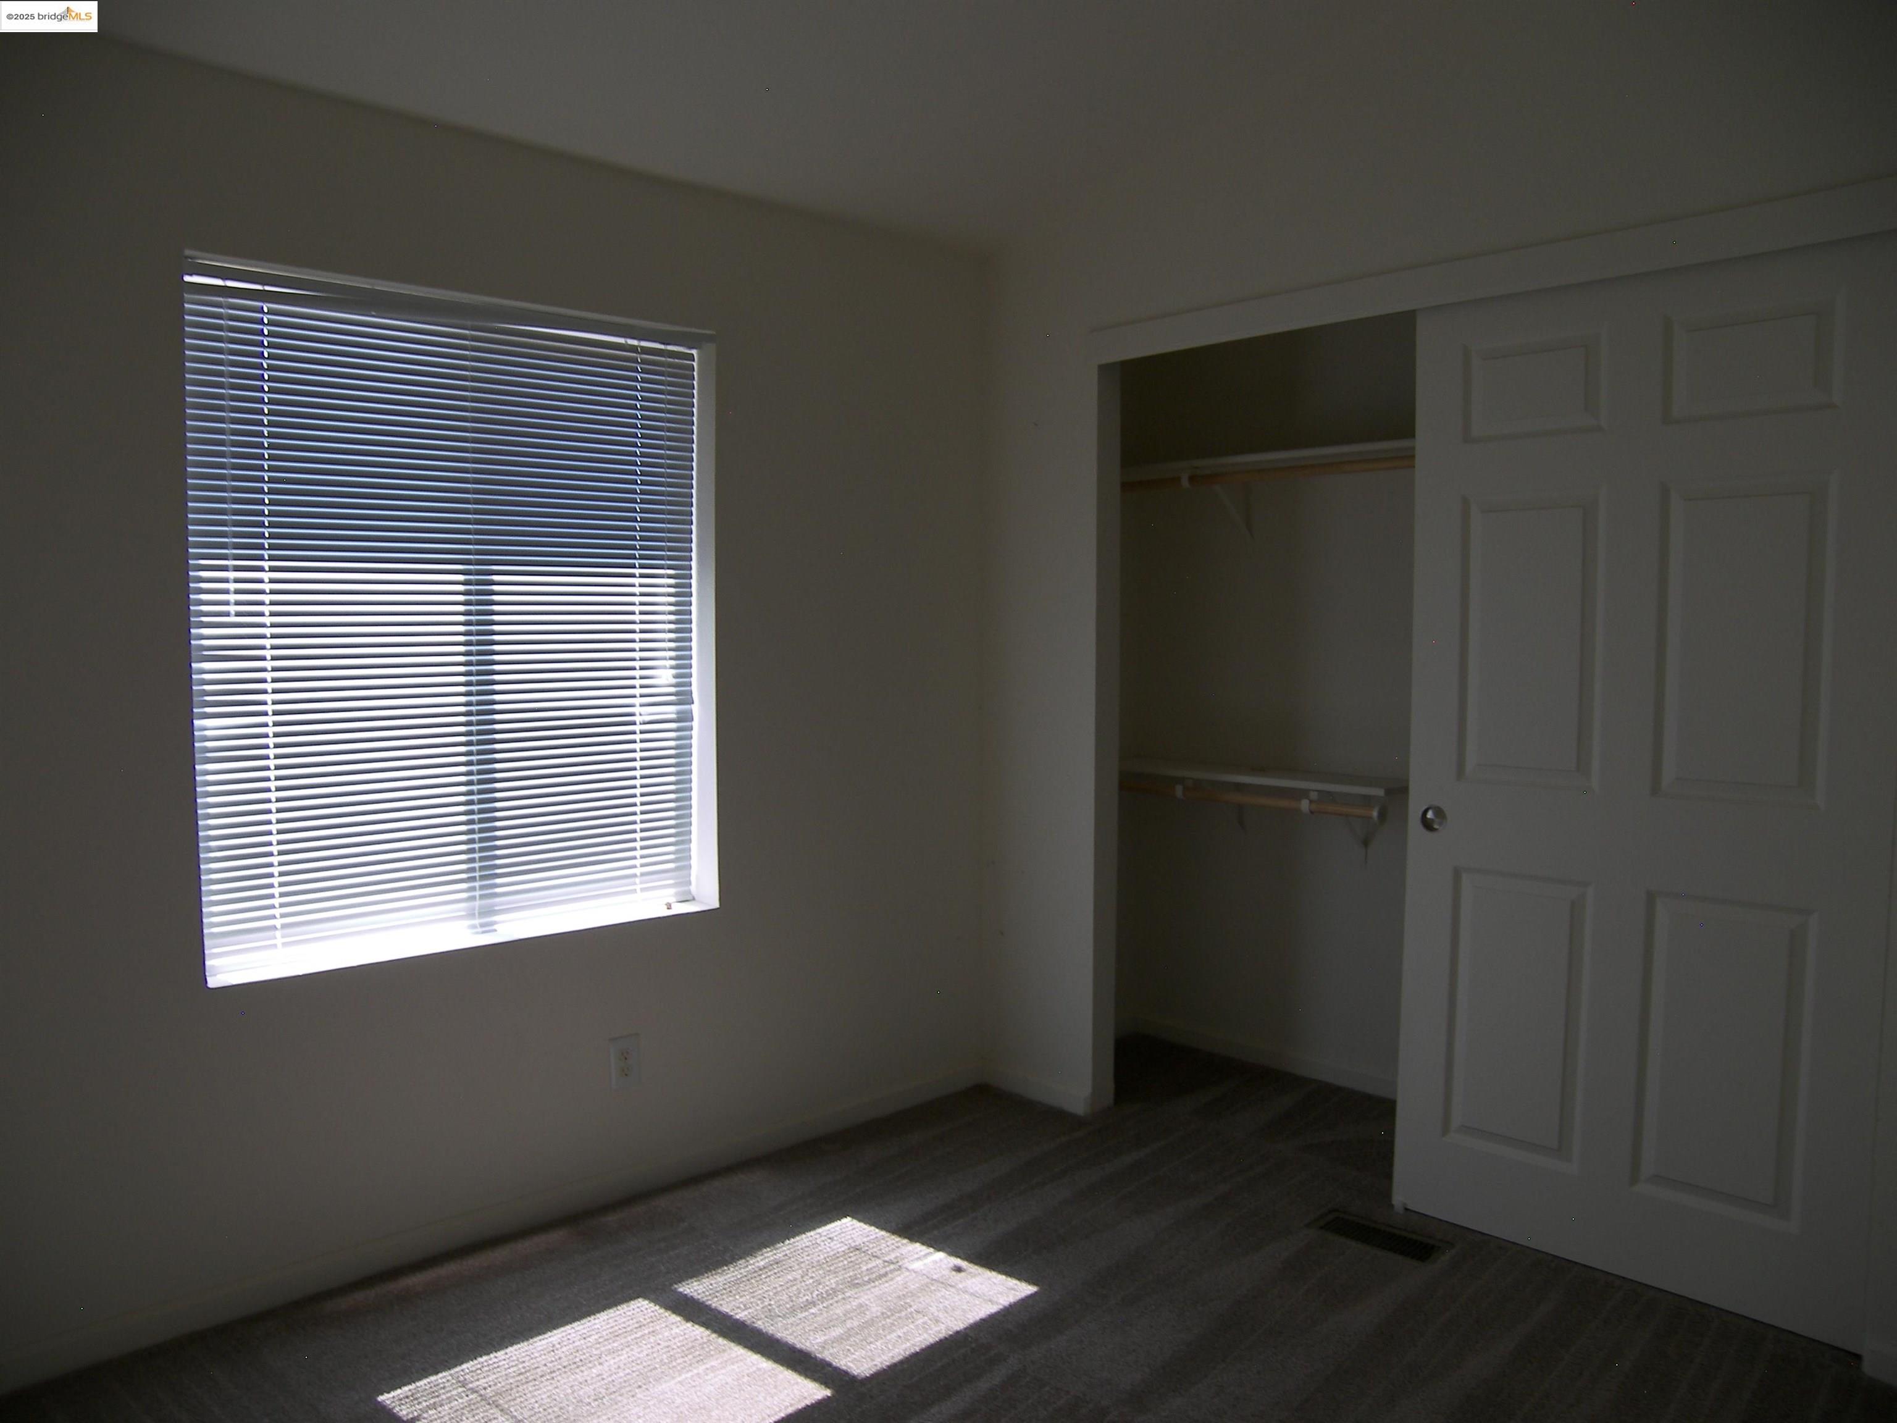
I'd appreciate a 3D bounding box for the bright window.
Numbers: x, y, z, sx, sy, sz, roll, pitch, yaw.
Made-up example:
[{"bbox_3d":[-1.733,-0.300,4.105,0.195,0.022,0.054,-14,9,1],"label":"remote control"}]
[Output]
[{"bbox_3d":[-0.975,-0.181,2.771,1.107,1.338,0.100,-3,5,-44],"label":"bright window"}]

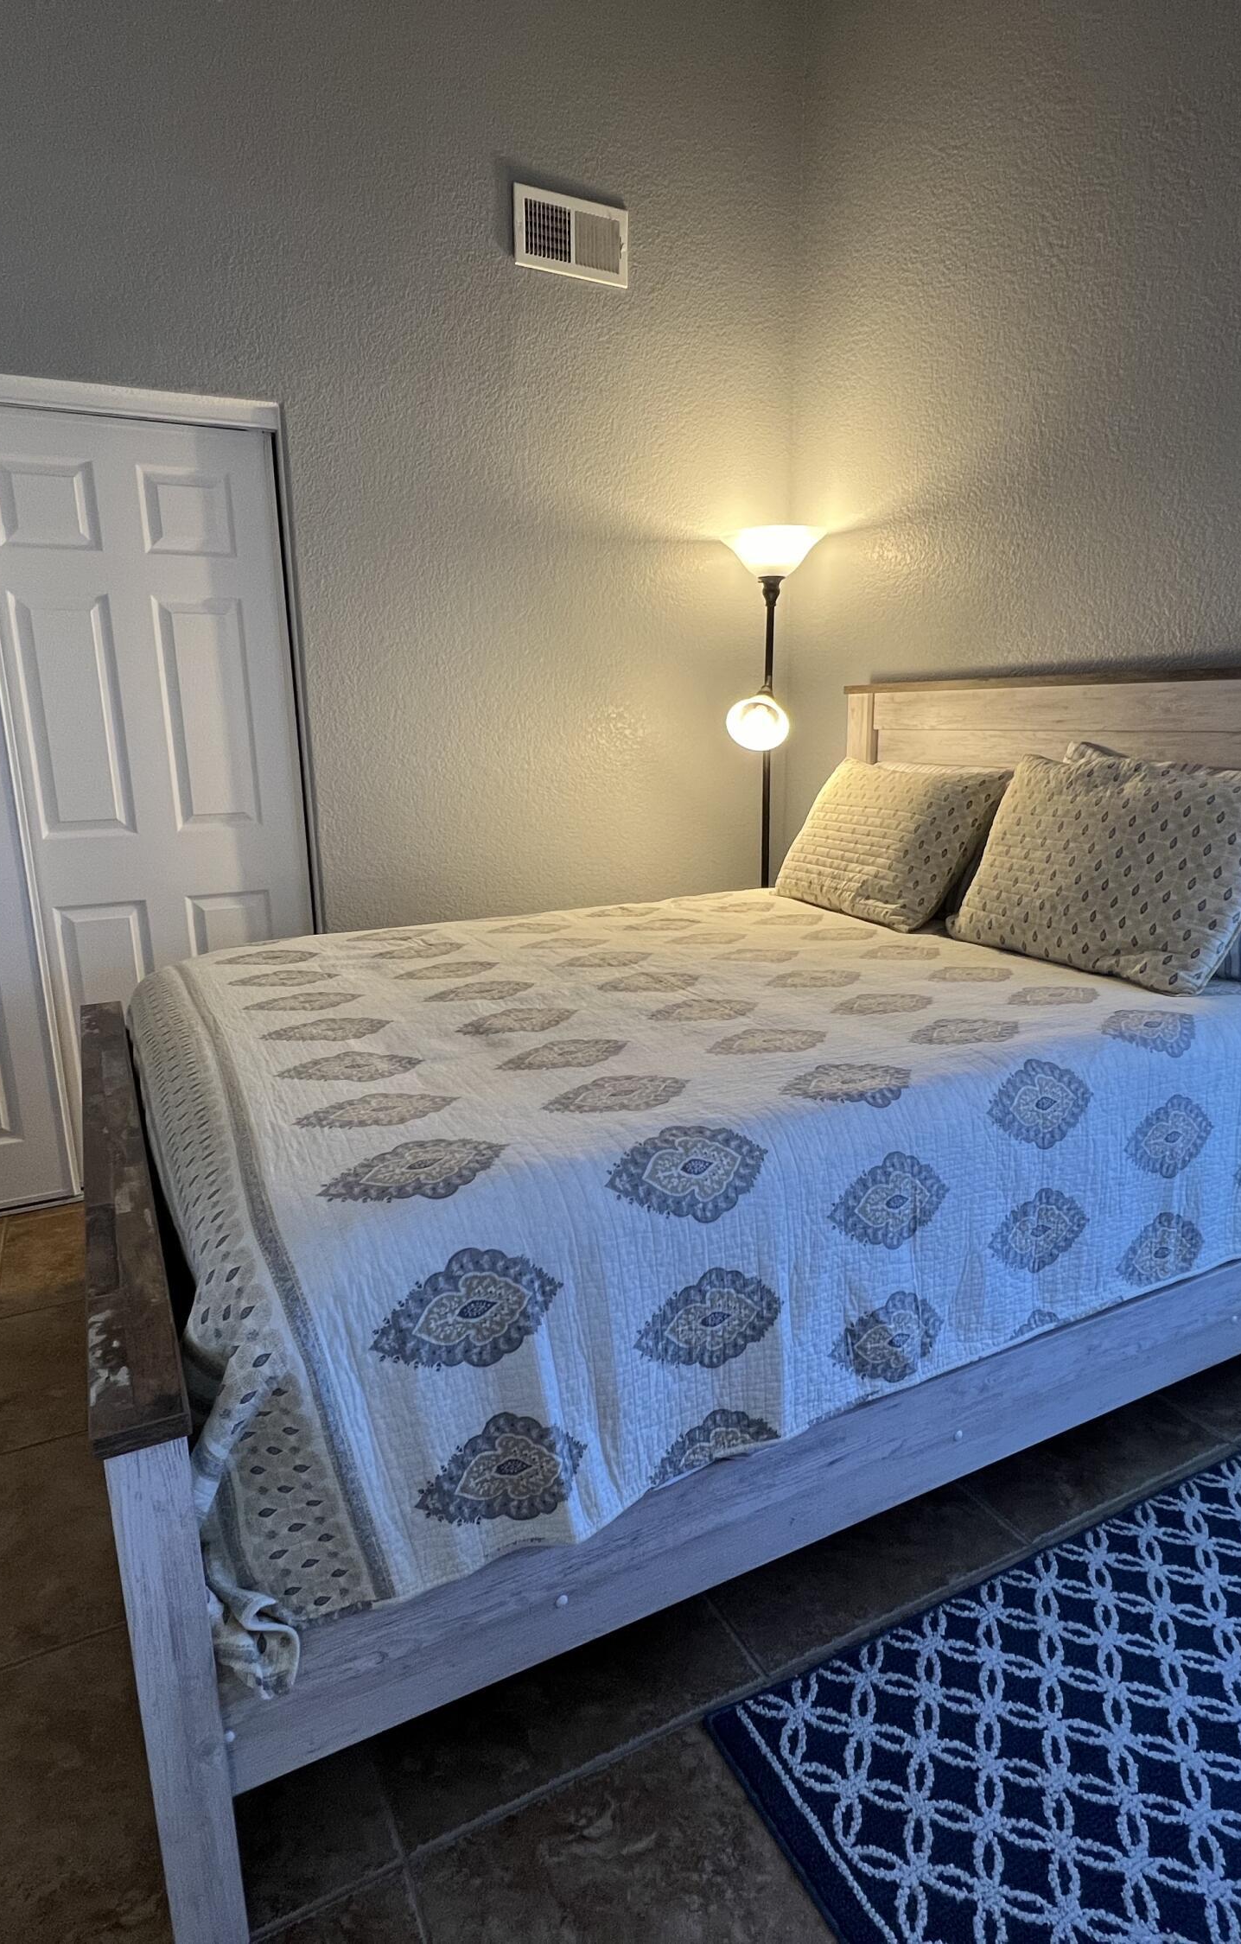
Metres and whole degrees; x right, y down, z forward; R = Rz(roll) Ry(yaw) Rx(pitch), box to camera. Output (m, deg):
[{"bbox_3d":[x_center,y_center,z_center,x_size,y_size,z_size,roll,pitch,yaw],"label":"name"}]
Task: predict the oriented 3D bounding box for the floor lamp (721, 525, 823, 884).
[{"bbox_3d":[0.482,-0.498,3.323,0.310,1.860,0.360,3,14,11],"label":"floor lamp"}]

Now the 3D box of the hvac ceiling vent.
[{"bbox_3d":[-0.141,-2.137,2.831,0.354,0.198,0.020,-7,16,-25],"label":"hvac ceiling vent"}]

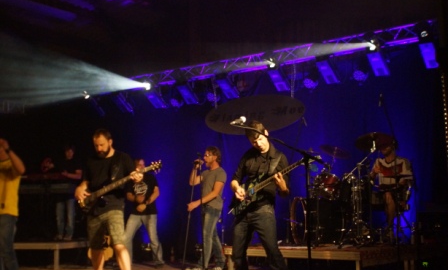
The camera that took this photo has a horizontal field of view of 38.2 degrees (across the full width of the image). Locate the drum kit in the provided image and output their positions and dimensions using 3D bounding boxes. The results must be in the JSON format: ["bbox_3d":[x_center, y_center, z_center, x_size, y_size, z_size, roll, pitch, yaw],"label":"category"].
[{"bbox_3d":[1.560,0.689,8.100,1.300,1.360,1.500,3,-8,-23],"label":"drum kit"}]

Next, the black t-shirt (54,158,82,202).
[{"bbox_3d":[-2.735,0.760,11.300,0.500,0.740,0.300,-2,-8,18],"label":"black t-shirt"}]

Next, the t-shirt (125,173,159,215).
[{"bbox_3d":[-1.301,0.923,10.200,0.520,0.660,0.300,-2,-7,12],"label":"t-shirt"}]

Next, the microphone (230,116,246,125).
[{"bbox_3d":[0.132,-0.130,5.900,0.165,0.052,0.052,-18,2,-28],"label":"microphone"}]

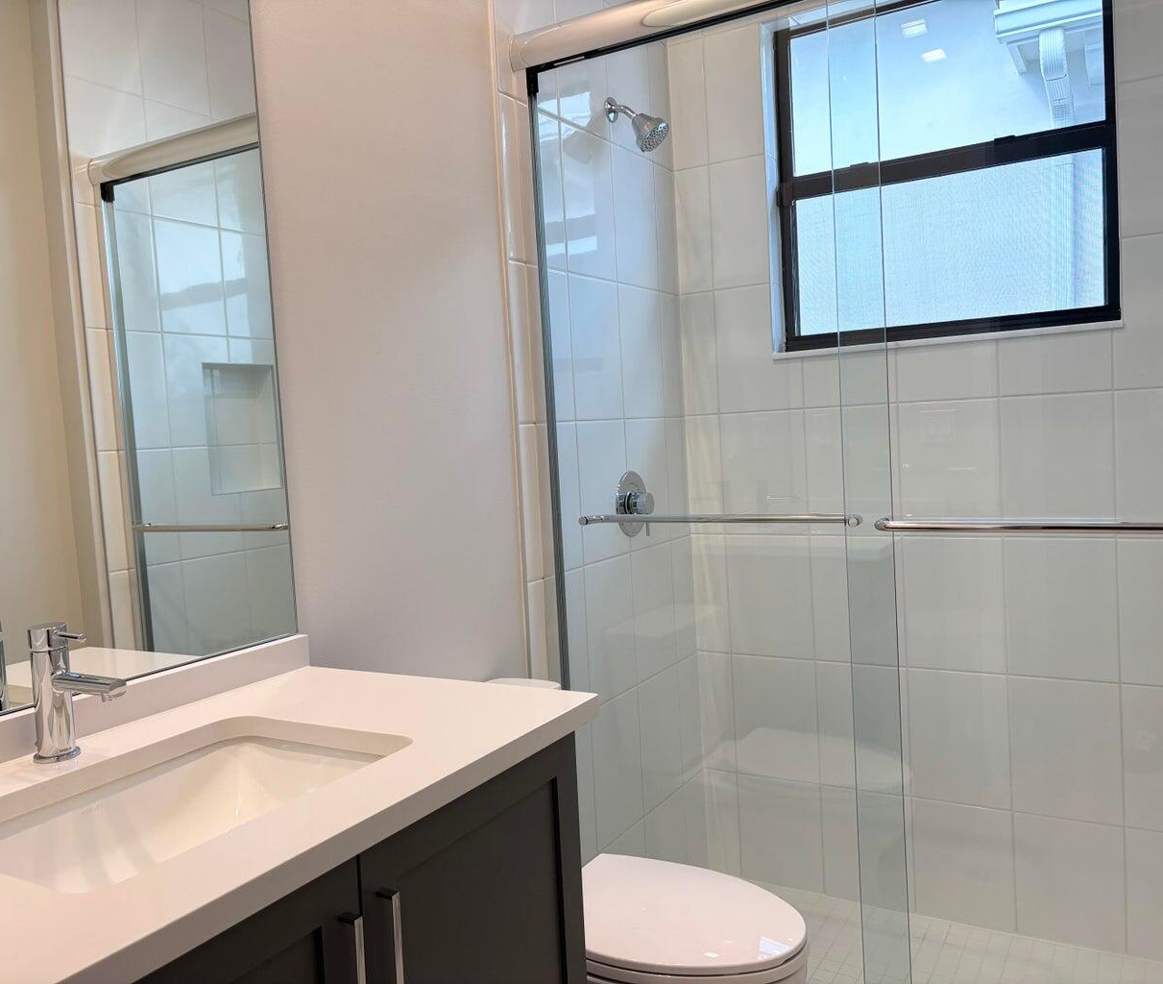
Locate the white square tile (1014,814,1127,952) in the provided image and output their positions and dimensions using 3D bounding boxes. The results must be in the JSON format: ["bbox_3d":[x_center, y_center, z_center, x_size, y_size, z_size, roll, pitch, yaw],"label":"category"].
[{"bbox_3d":[1.244,0.990,2.517,0.252,0.325,0.010,-1,4,31],"label":"white square tile"}]

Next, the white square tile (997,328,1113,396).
[{"bbox_3d":[1.171,-0.316,2.438,0.252,0.144,0.010,-1,4,31],"label":"white square tile"}]

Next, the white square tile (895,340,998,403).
[{"bbox_3d":[0.952,-0.311,2.568,0.252,0.144,0.010,-1,4,31],"label":"white square tile"}]

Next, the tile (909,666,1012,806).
[{"bbox_3d":[1.006,0.654,2.626,0.252,0.356,0.010,-1,4,31],"label":"tile"}]

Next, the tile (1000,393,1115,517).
[{"bbox_3d":[1.185,-0.065,2.454,0.252,0.356,0.010,-1,4,31],"label":"tile"}]

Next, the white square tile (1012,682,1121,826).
[{"bbox_3d":[1.225,0.649,2.496,0.252,0.356,0.010,-1,4,31],"label":"white square tile"}]

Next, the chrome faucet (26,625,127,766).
[{"bbox_3d":[-0.596,0.241,1.164,0.156,0.162,0.050,-1,4,31],"label":"chrome faucet"}]

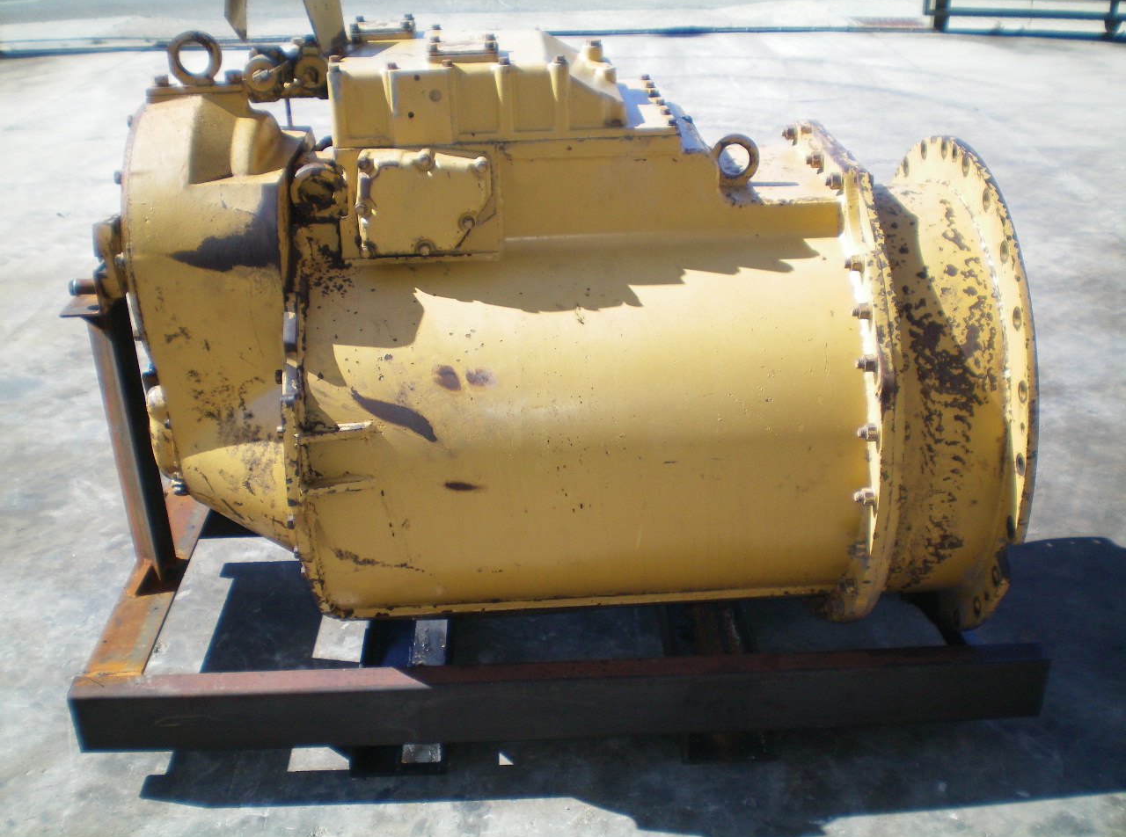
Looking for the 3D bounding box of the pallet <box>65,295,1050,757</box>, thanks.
[{"bbox_3d":[-0.016,0.103,2.379,1.722,0.731,0.728,-2,28,-2],"label":"pallet"}]

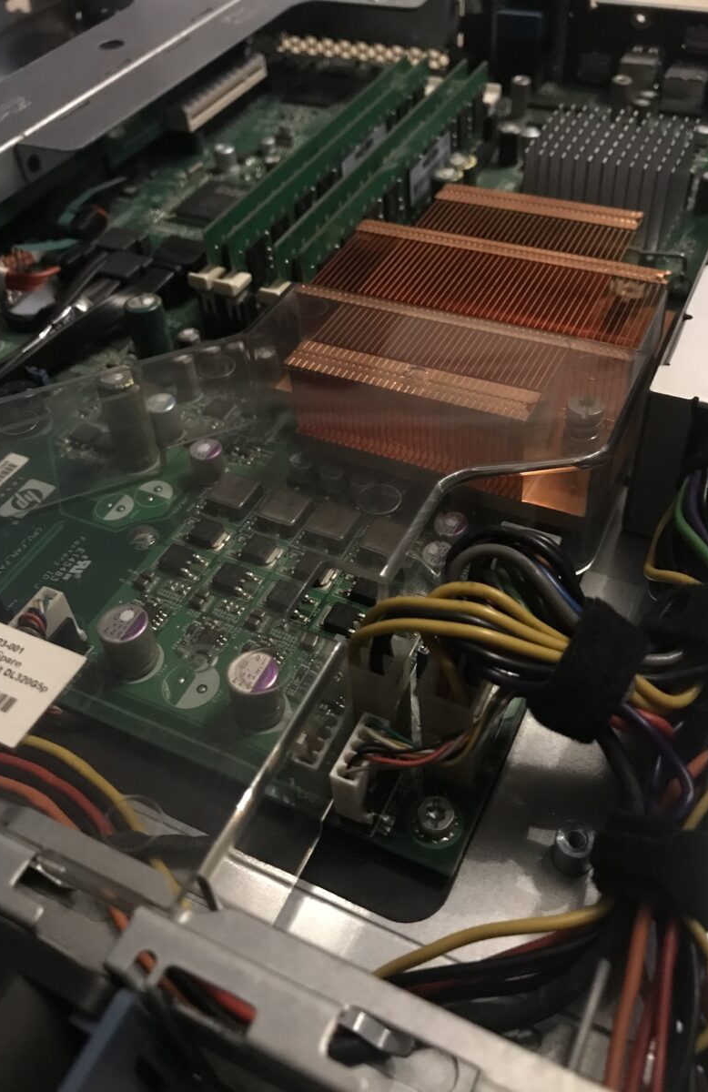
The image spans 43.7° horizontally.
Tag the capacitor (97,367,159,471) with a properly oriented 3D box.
[{"bbox_3d":[-0.056,-0.031,0.221,0.010,0.025,0.010,-3,48,3],"label":"capacitor"}]

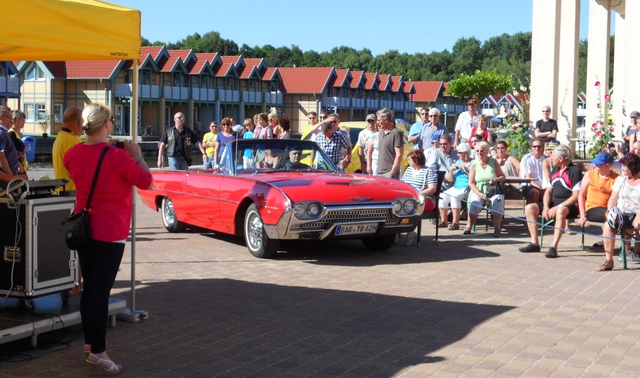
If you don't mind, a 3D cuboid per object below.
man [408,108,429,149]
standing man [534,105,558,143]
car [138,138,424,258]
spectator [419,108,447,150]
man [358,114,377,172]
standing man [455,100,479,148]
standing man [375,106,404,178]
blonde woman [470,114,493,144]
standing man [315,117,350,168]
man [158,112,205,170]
[{"bbox_3d":[1.790,-0.575,18.261,0.500,1.790,0.330,0,4,-11],"label":"man"},{"bbox_3d":[4.478,-0.759,19.860,0.500,1.770,0.340,2,4,9],"label":"standing man"},{"bbox_3d":[-0.775,0.004,13.485,1.930,1.360,5.200,-1,4,-29],"label":"car"},{"bbox_3d":[1.952,-0.497,17.361,0.520,1.800,0.330,1,4,7],"label":"spectator"},{"bbox_3d":[0.776,-0.374,16.659,0.500,1.740,0.320,1,4,7],"label":"man"},{"bbox_3d":[3.005,-0.907,20.362,0.550,1.830,0.340,1,4,0],"label":"standing man"},{"bbox_3d":[0.905,-0.188,13.461,0.470,1.790,0.320,3,4,26],"label":"standing man"},{"bbox_3d":[3.109,-0.622,19.356,0.450,1.640,0.300,2,4,9],"label":"blonde woman"},{"bbox_3d":[0.198,-0.193,14.657,0.520,1.680,0.380,3,4,25],"label":"standing man"},{"bbox_3d":[-2.414,-0.453,17.359,0.720,1.750,0.380,1,4,-6],"label":"man"}]

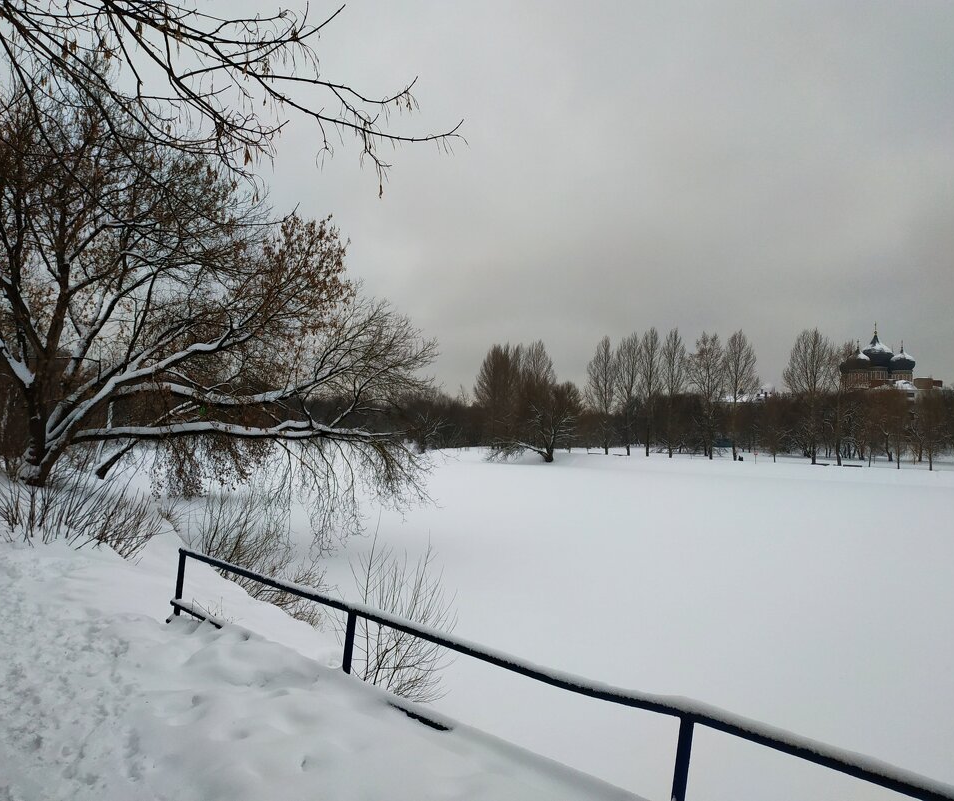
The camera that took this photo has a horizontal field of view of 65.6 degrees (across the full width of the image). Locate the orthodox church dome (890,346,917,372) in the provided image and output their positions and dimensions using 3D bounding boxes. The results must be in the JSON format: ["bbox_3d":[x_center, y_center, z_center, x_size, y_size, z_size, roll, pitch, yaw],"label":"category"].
[{"bbox_3d":[184.550,-18.230,321.330,9.600,12.150,9.600,-2,-4,30],"label":"orthodox church dome"}]

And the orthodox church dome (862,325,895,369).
[{"bbox_3d":[179.230,-23.760,331.960,12.500,18.830,12.500,-2,-4,28],"label":"orthodox church dome"}]

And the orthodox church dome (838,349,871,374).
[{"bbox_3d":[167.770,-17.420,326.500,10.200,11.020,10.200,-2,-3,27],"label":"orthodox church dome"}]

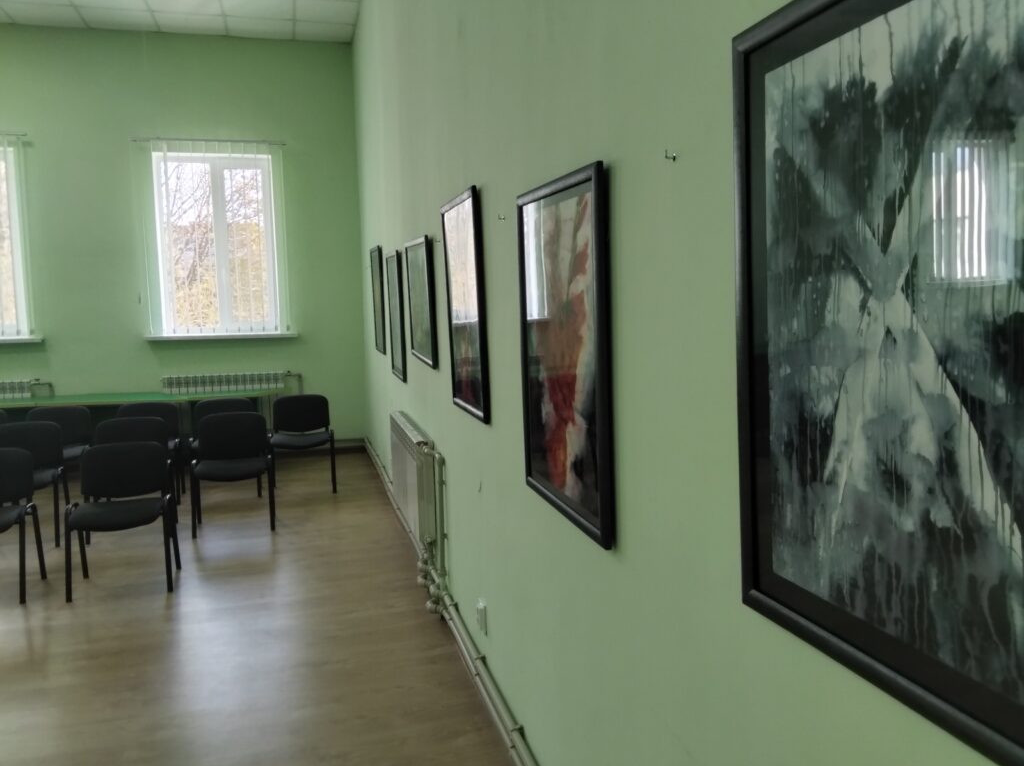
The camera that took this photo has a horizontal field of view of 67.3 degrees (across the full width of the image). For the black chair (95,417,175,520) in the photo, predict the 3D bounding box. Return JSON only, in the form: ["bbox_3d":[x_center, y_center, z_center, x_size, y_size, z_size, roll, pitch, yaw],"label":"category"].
[{"bbox_3d":[-2.637,0.648,5.341,0.530,0.790,0.550,-3,6,-17],"label":"black chair"}]

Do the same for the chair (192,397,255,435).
[{"bbox_3d":[-2.376,0.531,6.383,0.530,0.790,0.550,-3,6,-17],"label":"chair"}]

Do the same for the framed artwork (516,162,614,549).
[{"bbox_3d":[0.121,-0.079,1.939,0.030,0.825,0.630,-3,6,-15],"label":"framed artwork"}]

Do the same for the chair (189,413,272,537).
[{"bbox_3d":[-1.972,0.622,5.450,0.530,0.790,0.550,-3,6,-16],"label":"chair"}]

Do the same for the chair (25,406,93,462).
[{"bbox_3d":[-3.584,0.594,6.044,0.530,0.790,0.550,-3,6,-13],"label":"chair"}]

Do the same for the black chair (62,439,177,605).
[{"bbox_3d":[-2.201,0.744,4.356,0.530,0.790,0.550,-3,6,-15],"label":"black chair"}]

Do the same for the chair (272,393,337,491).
[{"bbox_3d":[-1.762,0.507,6.478,0.530,0.790,0.550,-3,6,-12],"label":"chair"}]

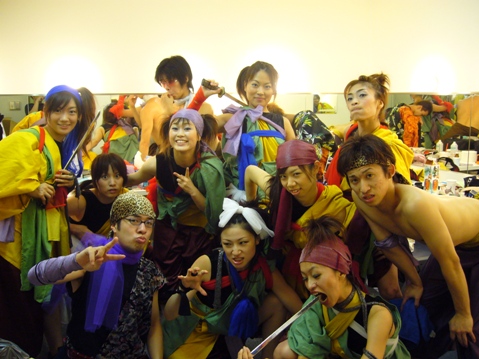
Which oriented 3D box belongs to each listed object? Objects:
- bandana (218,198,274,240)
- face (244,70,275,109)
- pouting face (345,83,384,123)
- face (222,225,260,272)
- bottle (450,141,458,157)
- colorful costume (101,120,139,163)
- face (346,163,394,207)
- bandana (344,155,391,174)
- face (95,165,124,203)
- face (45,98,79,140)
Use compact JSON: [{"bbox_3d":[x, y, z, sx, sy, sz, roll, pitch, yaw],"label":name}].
[{"bbox_3d":[0.028,0.158,1.910,0.210,0.140,0.120,-4,9,12],"label":"bandana"},{"bbox_3d":[0.099,-0.446,2.400,0.150,0.190,0.140,7,5,3],"label":"face"},{"bbox_3d":[0.573,-0.353,2.220,0.150,0.190,0.150,-8,-14,35],"label":"pouting face"},{"bbox_3d":[0.000,0.267,1.900,0.150,0.190,0.140,-5,7,14],"label":"face"},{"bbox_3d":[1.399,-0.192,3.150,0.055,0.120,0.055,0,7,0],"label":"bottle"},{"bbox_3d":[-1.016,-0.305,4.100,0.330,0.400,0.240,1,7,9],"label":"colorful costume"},{"bbox_3d":[0.497,0.019,1.850,0.155,0.190,0.150,-18,3,32],"label":"face"},{"bbox_3d":[0.494,-0.058,1.870,0.170,0.070,0.150,-16,3,32],"label":"bandana"},{"bbox_3d":[-0.612,0.019,2.280,0.145,0.190,0.140,0,6,-13],"label":"face"},{"bbox_3d":[-0.779,-0.263,2.120,0.150,0.190,0.140,5,3,-18],"label":"face"}]

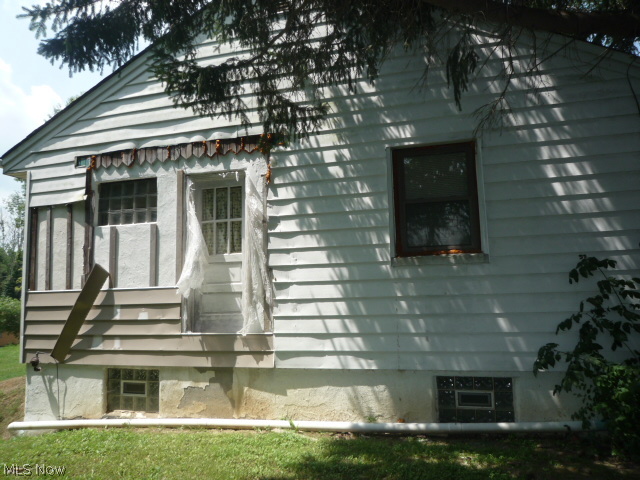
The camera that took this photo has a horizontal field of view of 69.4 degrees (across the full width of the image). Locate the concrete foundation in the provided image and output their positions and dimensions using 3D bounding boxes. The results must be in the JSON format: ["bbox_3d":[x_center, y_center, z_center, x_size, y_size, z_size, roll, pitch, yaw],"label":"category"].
[{"bbox_3d":[-0.597,1.929,5.787,7.263,0.698,0.250,-3,-6,13],"label":"concrete foundation"}]

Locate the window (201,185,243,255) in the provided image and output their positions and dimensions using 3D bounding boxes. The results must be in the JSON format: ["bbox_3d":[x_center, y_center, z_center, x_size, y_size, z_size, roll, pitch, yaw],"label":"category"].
[{"bbox_3d":[-1.318,-0.257,6.256,0.629,0.938,0.060,-3,-6,13],"label":"window"}]

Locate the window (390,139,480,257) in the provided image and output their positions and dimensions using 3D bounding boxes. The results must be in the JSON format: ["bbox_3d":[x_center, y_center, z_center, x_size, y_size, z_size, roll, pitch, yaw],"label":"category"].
[{"bbox_3d":[1.364,-0.469,5.425,0.957,1.297,0.100,-3,-6,13],"label":"window"}]

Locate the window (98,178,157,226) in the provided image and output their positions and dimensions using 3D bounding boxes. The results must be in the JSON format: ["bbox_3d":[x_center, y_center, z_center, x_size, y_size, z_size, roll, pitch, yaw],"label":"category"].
[{"bbox_3d":[-2.699,-0.521,6.493,0.963,0.619,0.100,-3,-6,13],"label":"window"}]

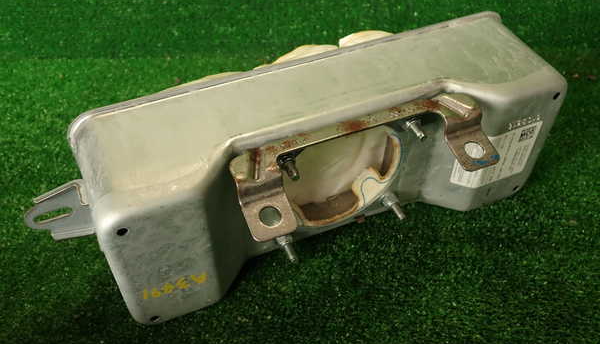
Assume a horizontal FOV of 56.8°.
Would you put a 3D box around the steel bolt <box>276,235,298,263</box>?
[{"bbox_3d":[-0.009,0.059,0.420,0.012,0.012,0.024,-17,52,-14],"label":"steel bolt"}]

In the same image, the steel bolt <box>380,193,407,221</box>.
[{"bbox_3d":[0.074,0.027,0.432,0.012,0.012,0.024,-17,52,-14],"label":"steel bolt"}]

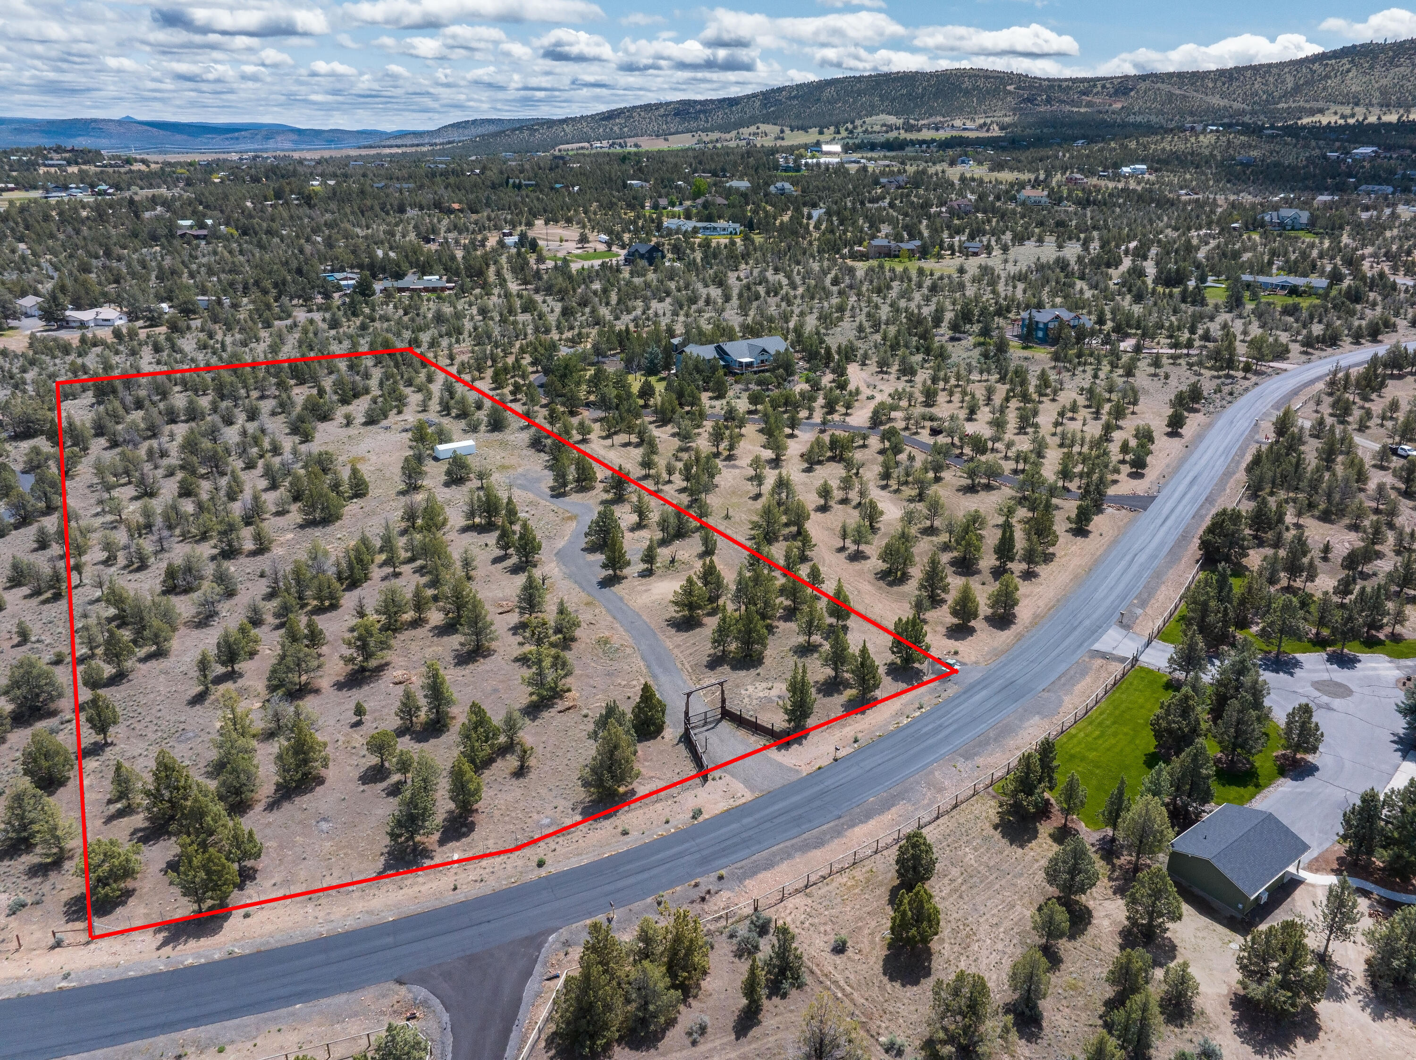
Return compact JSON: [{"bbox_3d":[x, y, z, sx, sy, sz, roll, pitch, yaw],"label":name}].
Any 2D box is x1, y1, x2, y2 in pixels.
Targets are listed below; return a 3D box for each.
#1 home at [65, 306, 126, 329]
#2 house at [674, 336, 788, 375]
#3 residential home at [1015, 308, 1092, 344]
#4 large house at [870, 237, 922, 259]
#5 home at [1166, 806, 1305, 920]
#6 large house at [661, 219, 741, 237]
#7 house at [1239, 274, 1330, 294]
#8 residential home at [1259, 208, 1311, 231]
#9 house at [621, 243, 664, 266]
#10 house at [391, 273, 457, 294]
[{"bbox_3d":[-197.111,-68.304,315.851,16.500,4.800,9.500,1,22,2],"label":"home"},{"bbox_3d":[6.312,-48.579,267.548,28.000,7.300,14.500,-11,25,-26],"label":"house"},{"bbox_3d":[104.214,-61.703,295.003,19.000,8.400,11.000,-12,25,-28],"label":"residential home"},{"bbox_3d":[82.990,-124.995,435.401,22.500,8.400,12.000,2,22,4],"label":"large house"},{"bbox_3d":[45.131,27.542,83.561,9.770,3.640,7.220,-15,27,-33],"label":"home"},{"bbox_3d":[-3.687,-158.092,514.640,38.500,6.000,12.500,5,23,11],"label":"large house"},{"bbox_3d":[221.356,-94.872,377.155,30.500,5.100,11.000,13,26,29],"label":"house"},{"bbox_3d":[289.017,-155.565,492.075,22.000,9.000,13.000,10,24,23],"label":"residential home"},{"bbox_3d":[-29.241,-124.748,443.869,13.000,8.600,12.500,19,29,39],"label":"house"},{"bbox_3d":[-113.042,-97.753,390.275,24.500,5.200,14.000,0,22,1],"label":"house"}]

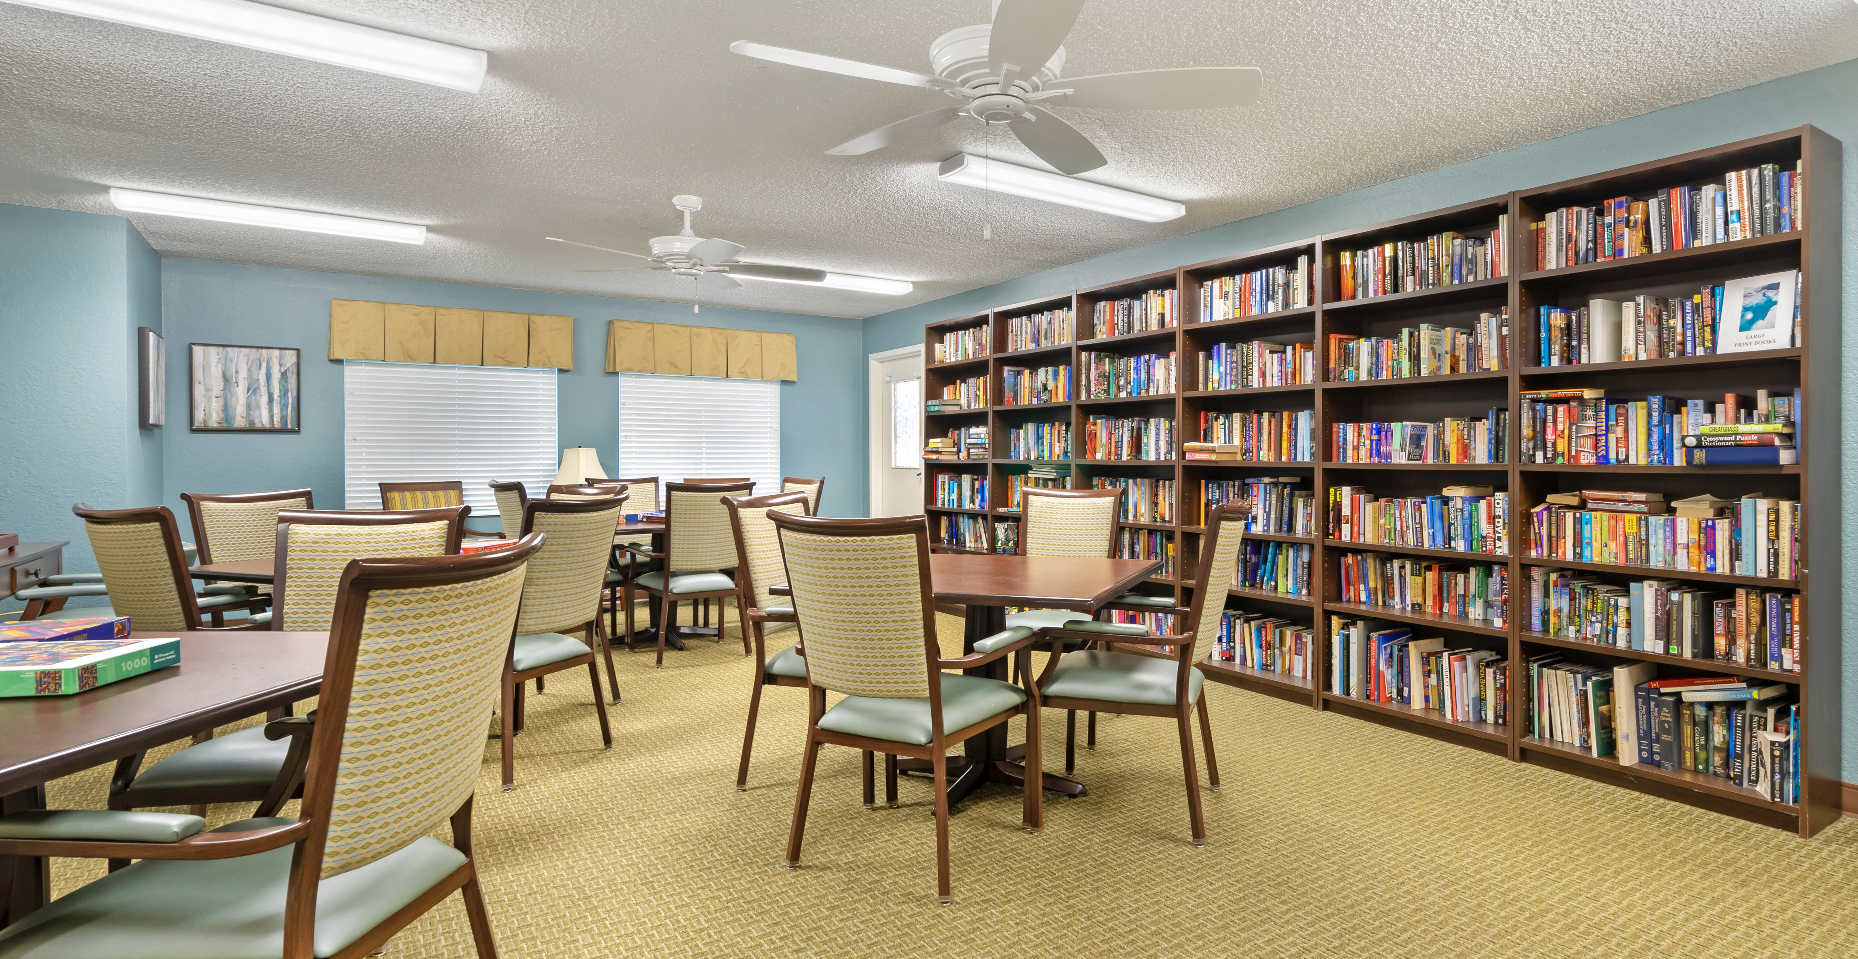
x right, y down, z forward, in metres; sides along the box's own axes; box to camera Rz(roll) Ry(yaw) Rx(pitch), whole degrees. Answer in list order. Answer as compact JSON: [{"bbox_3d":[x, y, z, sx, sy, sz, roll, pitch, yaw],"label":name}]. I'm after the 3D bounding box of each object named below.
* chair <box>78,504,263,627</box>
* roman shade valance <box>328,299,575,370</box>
[{"bbox_3d":[-2.428,0.575,2.849,0.600,0.985,0.620,0,1,23],"label":"chair"},{"bbox_3d":[-3.339,-0.998,5.861,1.488,0.414,0.138,-1,2,-32],"label":"roman shade valance"}]

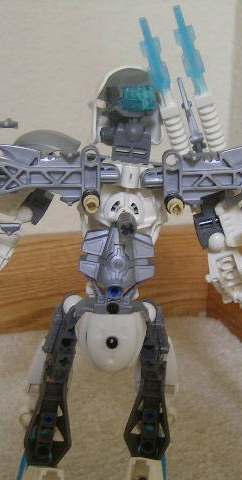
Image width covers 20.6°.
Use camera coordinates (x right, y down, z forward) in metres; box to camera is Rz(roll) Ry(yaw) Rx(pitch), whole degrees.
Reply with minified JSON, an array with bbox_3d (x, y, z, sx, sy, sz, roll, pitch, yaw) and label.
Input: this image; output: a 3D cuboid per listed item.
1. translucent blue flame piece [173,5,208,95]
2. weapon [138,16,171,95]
[{"bbox_3d":[0.031,-0.085,0.299,0.009,0.042,0.007,-16,22,10],"label":"translucent blue flame piece"},{"bbox_3d":[0.015,-0.083,0.304,0.009,0.039,0.007,-16,22,7],"label":"weapon"}]

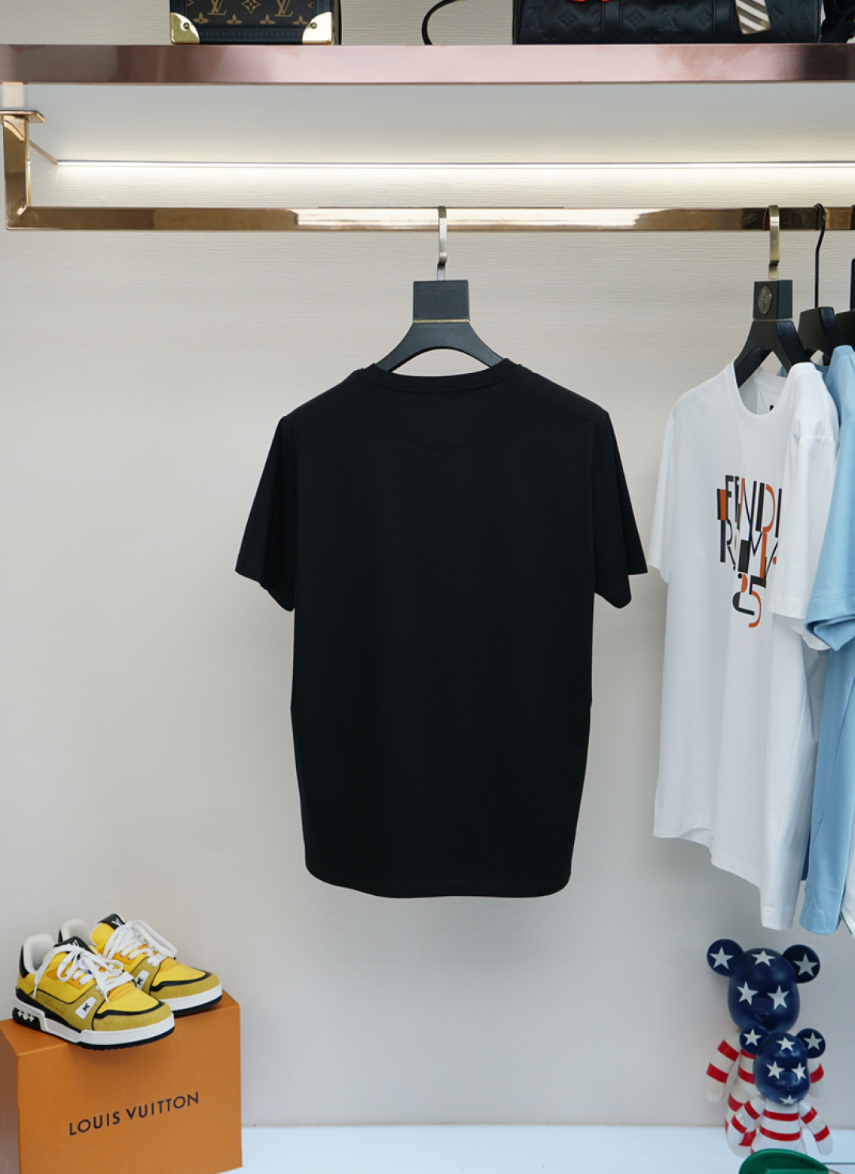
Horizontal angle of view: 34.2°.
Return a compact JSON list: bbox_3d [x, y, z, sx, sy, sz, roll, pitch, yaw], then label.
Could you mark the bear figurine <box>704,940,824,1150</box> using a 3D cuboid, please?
[{"bbox_3d":[0.541,0.737,2.225,0.193,0.358,0.135,1,6,9],"label":"bear figurine"}]

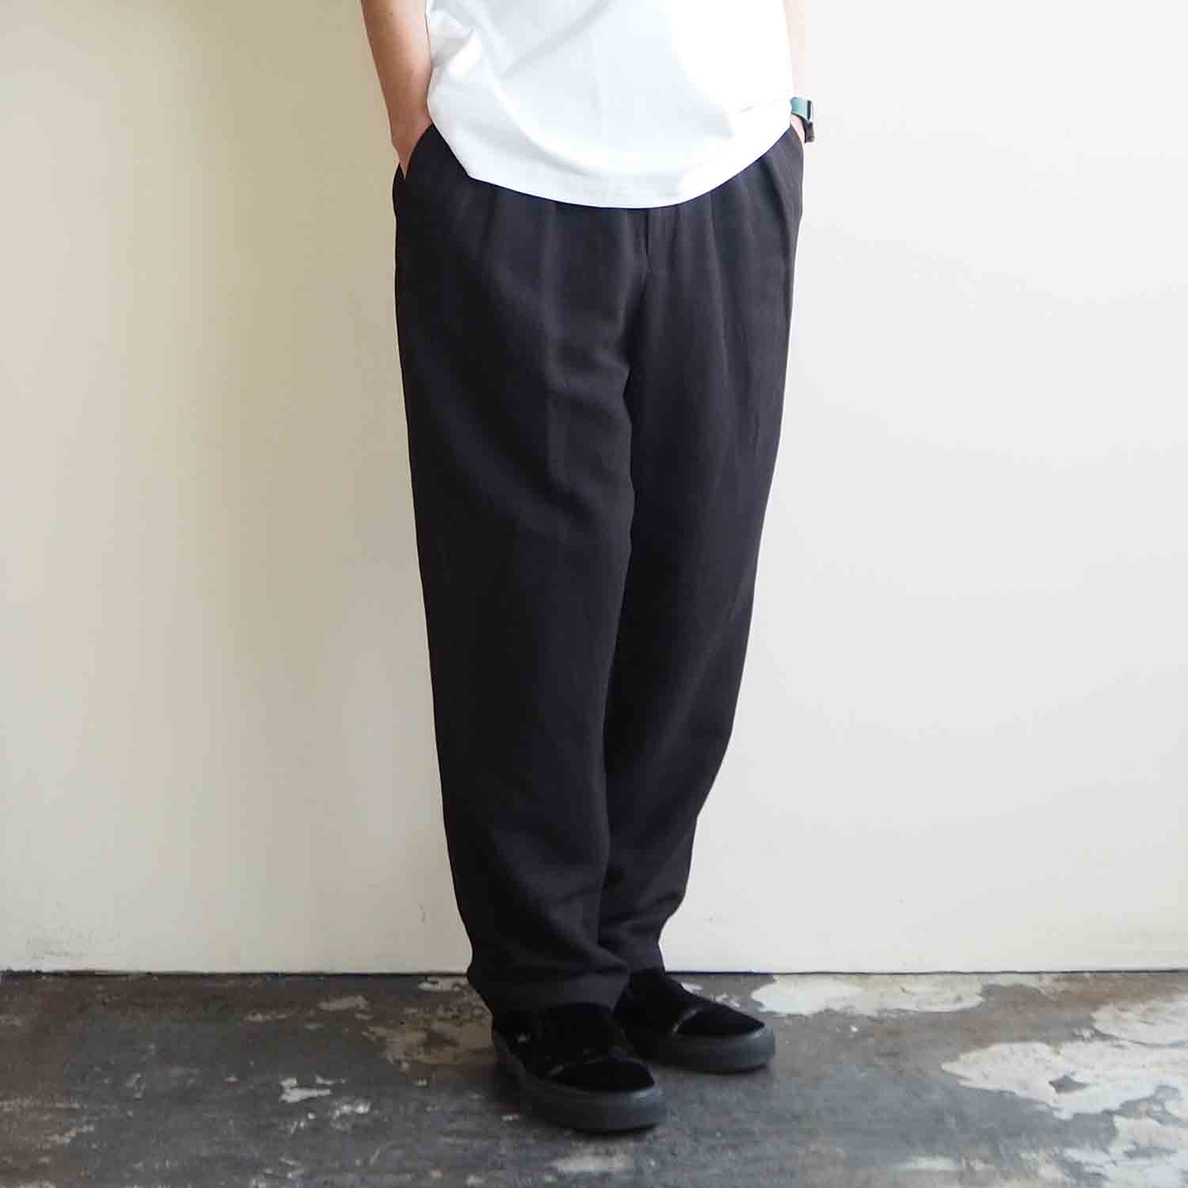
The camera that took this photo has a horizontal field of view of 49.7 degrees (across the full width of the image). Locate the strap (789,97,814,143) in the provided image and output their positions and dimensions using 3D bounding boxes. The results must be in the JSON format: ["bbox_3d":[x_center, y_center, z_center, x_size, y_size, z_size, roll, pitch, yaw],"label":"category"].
[{"bbox_3d":[0.217,-0.533,1.435,0.058,0.048,0.058,-1,2,-29],"label":"strap"}]

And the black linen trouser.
[{"bbox_3d":[0.003,-0.055,1.370,0.450,0.950,0.290,-1,2,-28],"label":"black linen trouser"}]

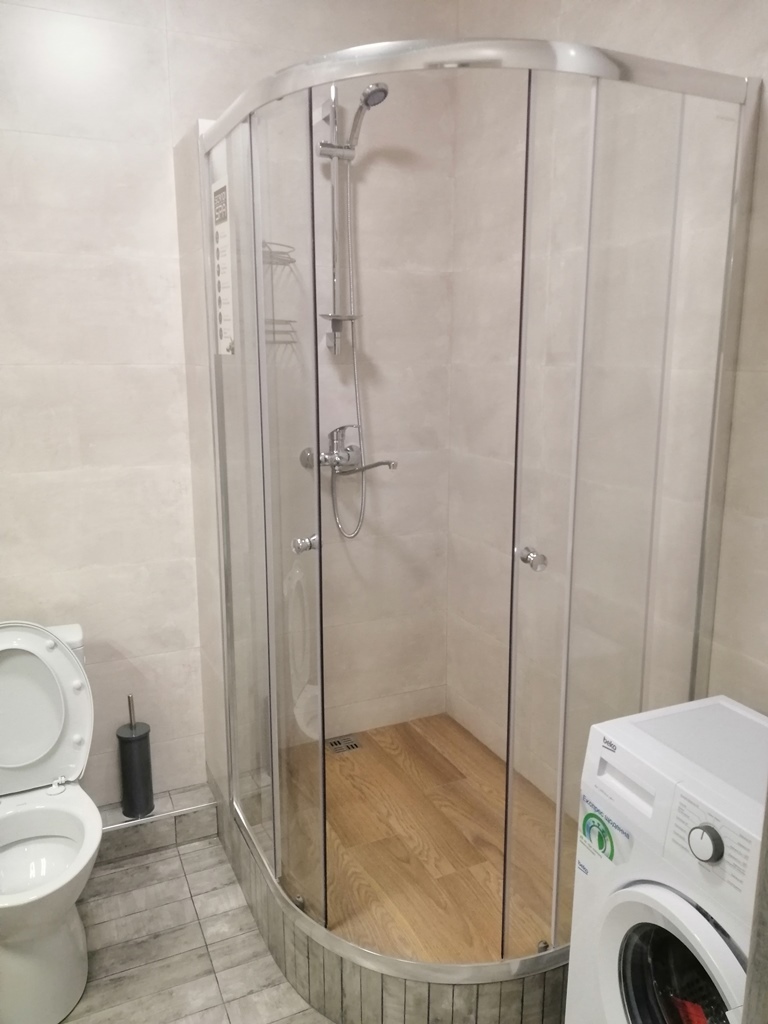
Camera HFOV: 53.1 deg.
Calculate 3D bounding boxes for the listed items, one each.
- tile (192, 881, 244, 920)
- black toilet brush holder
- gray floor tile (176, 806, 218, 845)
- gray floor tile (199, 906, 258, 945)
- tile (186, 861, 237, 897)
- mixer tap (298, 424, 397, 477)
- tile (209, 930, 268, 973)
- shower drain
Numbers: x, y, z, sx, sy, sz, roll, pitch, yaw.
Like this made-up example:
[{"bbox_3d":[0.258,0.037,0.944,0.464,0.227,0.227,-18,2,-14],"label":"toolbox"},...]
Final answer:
[{"bbox_3d":[-0.466,1.109,2.185,0.135,0.010,0.103,-5,12,-24],"label":"tile"},{"bbox_3d":[-0.775,0.751,2.396,0.099,0.386,0.099,-5,12,-24],"label":"black toilet brush holder"},{"bbox_3d":[-0.598,0.999,2.455,0.130,0.100,0.010,-5,12,-24],"label":"gray floor tile"},{"bbox_3d":[-0.423,1.128,2.094,0.137,0.010,0.101,-5,12,-24],"label":"gray floor tile"},{"bbox_3d":[-0.509,1.092,2.274,0.132,0.010,0.100,-5,12,-24],"label":"tile"},{"bbox_3d":[-0.110,-0.194,2.448,0.251,0.162,0.245,-5,12,-24],"label":"mixer tap"},{"bbox_3d":[-0.377,1.145,2.004,0.146,0.010,0.104,-5,12,-24],"label":"tile"},{"bbox_3d":[-0.139,0.820,2.696,0.103,0.010,0.103,-5,12,-24],"label":"shower drain"}]

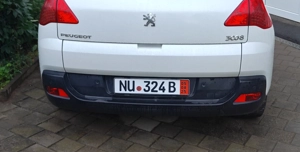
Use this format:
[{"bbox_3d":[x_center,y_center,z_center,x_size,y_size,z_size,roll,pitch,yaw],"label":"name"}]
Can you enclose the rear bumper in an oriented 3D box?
[{"bbox_3d":[0.018,0.090,2.884,1.630,0.310,0.380,1,23,5],"label":"rear bumper"}]

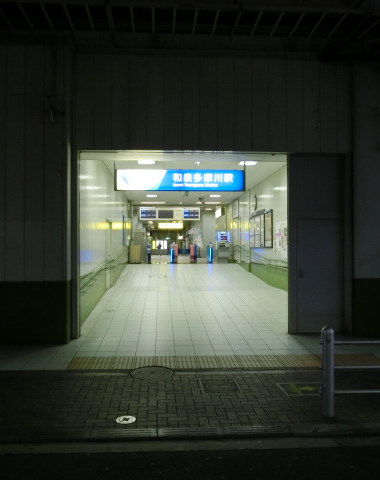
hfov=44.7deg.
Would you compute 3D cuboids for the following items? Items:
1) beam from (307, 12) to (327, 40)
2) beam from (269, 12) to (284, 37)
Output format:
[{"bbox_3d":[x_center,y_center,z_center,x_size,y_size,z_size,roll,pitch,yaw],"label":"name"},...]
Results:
[{"bbox_3d":[2.056,-3.464,7.479,0.050,0.050,0.826,0,-1,-4],"label":"beam"},{"bbox_3d":[1.399,-3.465,7.435,0.050,0.050,0.826,0,-1,-4],"label":"beam"}]

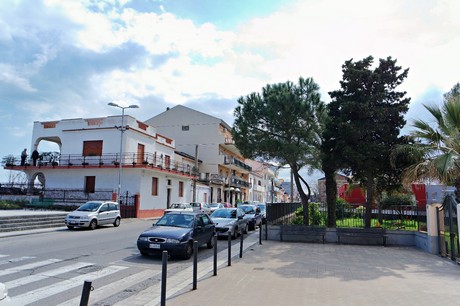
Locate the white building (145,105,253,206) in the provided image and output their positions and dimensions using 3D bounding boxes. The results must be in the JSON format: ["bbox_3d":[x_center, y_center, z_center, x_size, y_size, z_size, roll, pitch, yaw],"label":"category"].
[{"bbox_3d":[-5.490,2.431,63.985,16.400,18.300,23.700,-2,-9,14],"label":"white building"}]

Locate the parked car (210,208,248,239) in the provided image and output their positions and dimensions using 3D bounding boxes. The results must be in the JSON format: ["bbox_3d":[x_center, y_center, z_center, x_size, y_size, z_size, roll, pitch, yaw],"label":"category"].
[{"bbox_3d":[-0.134,3.652,16.453,1.670,1.430,3.900,-2,-9,14],"label":"parked car"}]

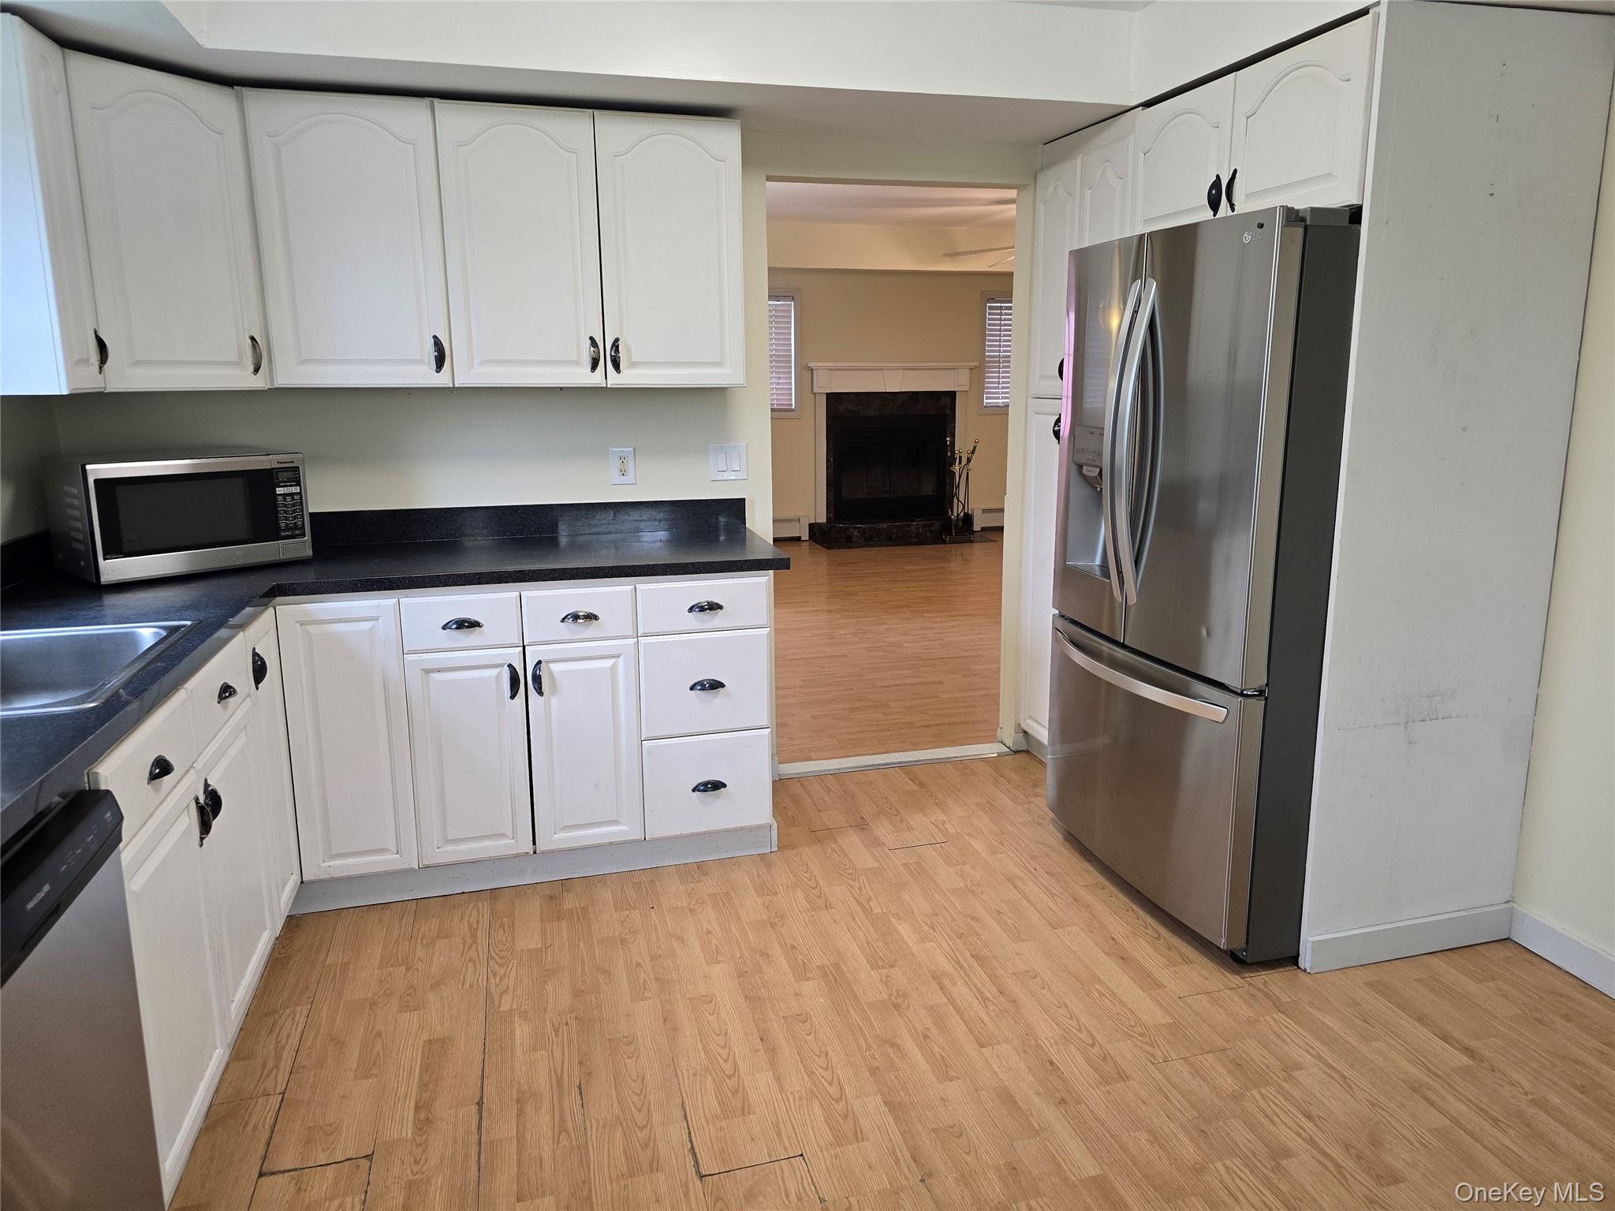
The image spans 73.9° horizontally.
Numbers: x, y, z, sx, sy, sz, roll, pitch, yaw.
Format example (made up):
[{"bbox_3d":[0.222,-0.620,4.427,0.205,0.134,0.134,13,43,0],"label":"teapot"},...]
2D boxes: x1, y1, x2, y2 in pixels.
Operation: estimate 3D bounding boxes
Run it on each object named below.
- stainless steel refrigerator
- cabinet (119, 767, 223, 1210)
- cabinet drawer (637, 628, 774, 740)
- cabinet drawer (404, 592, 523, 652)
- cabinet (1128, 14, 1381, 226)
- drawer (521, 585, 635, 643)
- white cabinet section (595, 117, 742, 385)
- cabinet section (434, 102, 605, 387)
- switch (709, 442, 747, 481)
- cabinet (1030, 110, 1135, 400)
[{"bbox_3d":[1.211,-0.097,2.924,0.800,1.765,0.910,-4,12,-15],"label":"stainless steel refrigerator"},{"bbox_3d":[-1.295,0.636,1.754,0.500,0.596,0.380,-4,12,-15],"label":"cabinet"},{"bbox_3d":[-0.340,0.183,3.226,0.372,0.297,0.450,-4,12,-15],"label":"cabinet drawer"},{"bbox_3d":[-0.962,0.007,3.015,0.302,0.143,0.450,-4,12,-15],"label":"cabinet drawer"},{"bbox_3d":[1.312,-1.139,2.732,0.540,0.390,0.870,-4,12,-15],"label":"cabinet"},{"bbox_3d":[-0.668,-0.012,3.095,0.301,0.143,0.450,-4,12,-15],"label":"drawer"},{"bbox_3d":[-0.425,-1.018,3.175,0.404,0.733,0.327,-4,11,-16],"label":"white cabinet section"},{"bbox_3d":[-0.814,-0.993,3.066,0.407,0.733,0.327,-4,11,-16],"label":"cabinet section"},{"bbox_3d":[-0.264,-0.482,3.609,0.120,0.120,0.015,-4,12,-15],"label":"switch"},{"bbox_3d":[1.111,-1.096,3.483,0.540,0.810,0.600,-4,12,-15],"label":"cabinet"}]

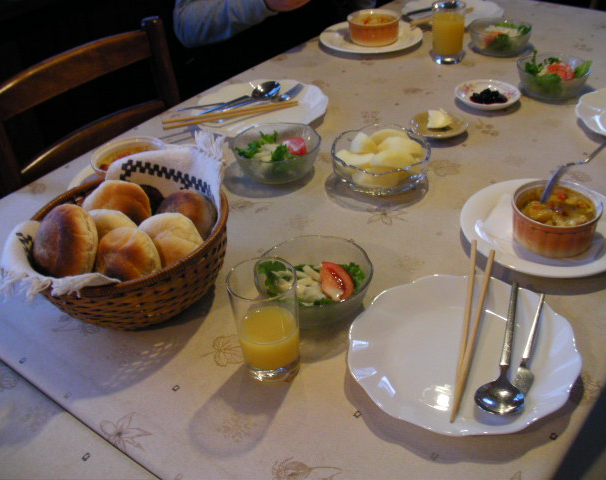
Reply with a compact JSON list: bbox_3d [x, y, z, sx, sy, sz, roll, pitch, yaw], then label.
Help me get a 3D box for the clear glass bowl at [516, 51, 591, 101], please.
[{"bbox_3d":[0.444,-0.289,1.255,0.126,0.048,0.126,1,35,0],"label":"clear glass bowl"}]

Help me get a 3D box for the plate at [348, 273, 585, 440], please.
[{"bbox_3d":[0.162,0.115,0.722,0.233,0.022,0.233,-3,36,2],"label":"plate"}]

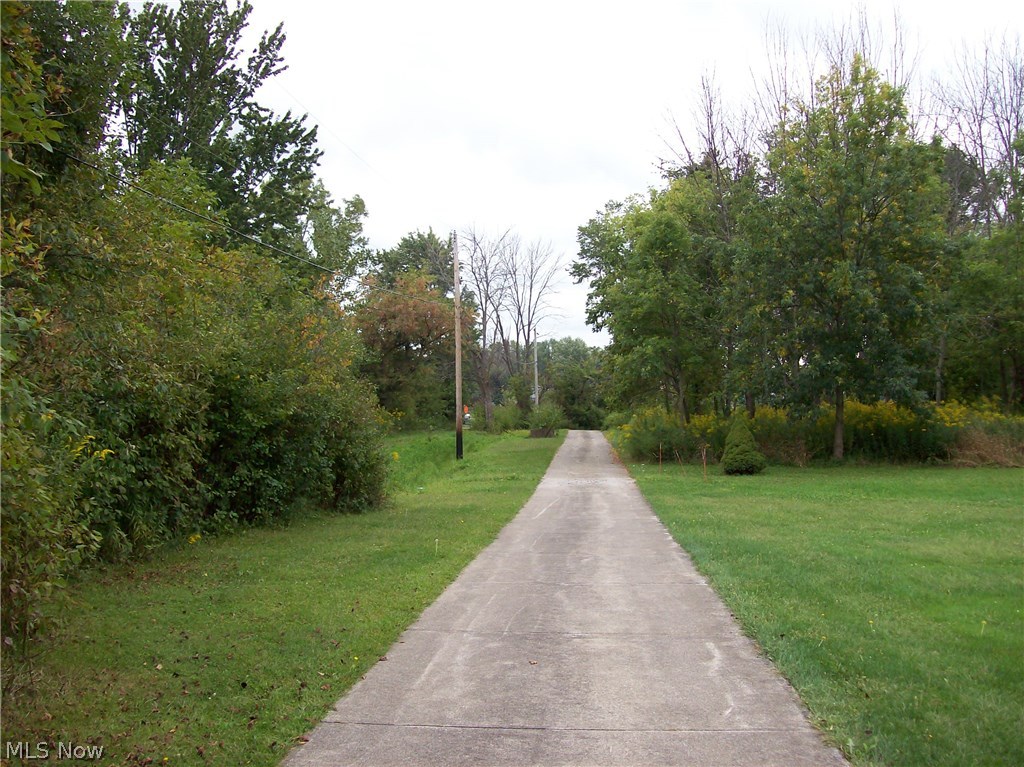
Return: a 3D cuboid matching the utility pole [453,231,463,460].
[{"bbox_3d":[-2.151,-1.499,42.000,0.260,9.070,0.260,-1,-2,0],"label":"utility pole"}]

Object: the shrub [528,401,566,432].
[{"bbox_3d":[2.268,2.108,68.000,2.400,2.050,2.300,-1,-2,0],"label":"shrub"}]

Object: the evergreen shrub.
[{"bbox_3d":[7.601,2.027,34.800,1.430,1.890,1.430,-1,-2,0],"label":"evergreen shrub"}]

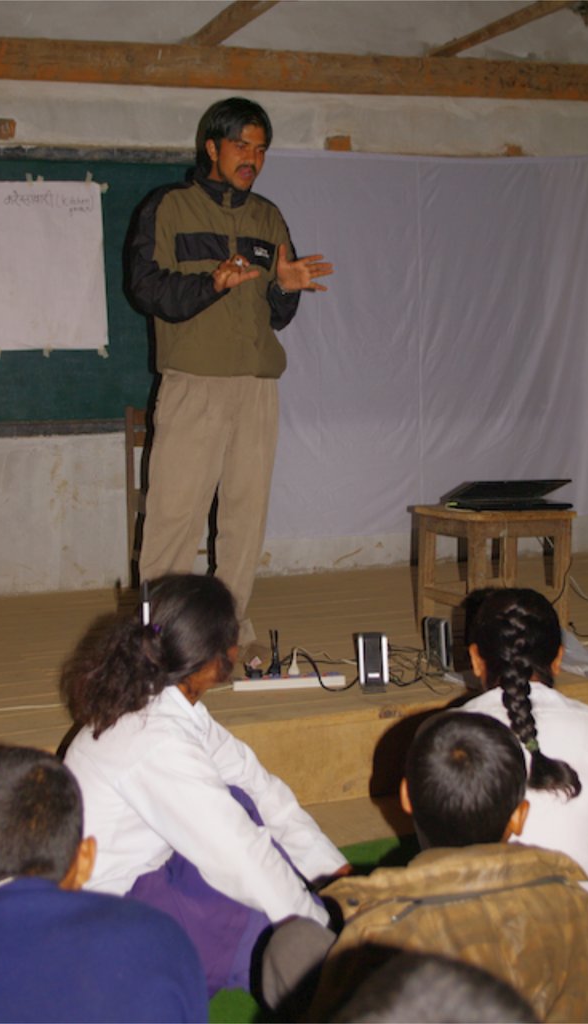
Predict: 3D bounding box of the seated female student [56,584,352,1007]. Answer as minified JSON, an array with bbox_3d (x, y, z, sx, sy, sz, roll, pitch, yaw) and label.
[{"bbox_3d":[-0.187,0.525,3.033,0.550,0.760,0.400,-7,10,-38],"label":"seated female student"}]

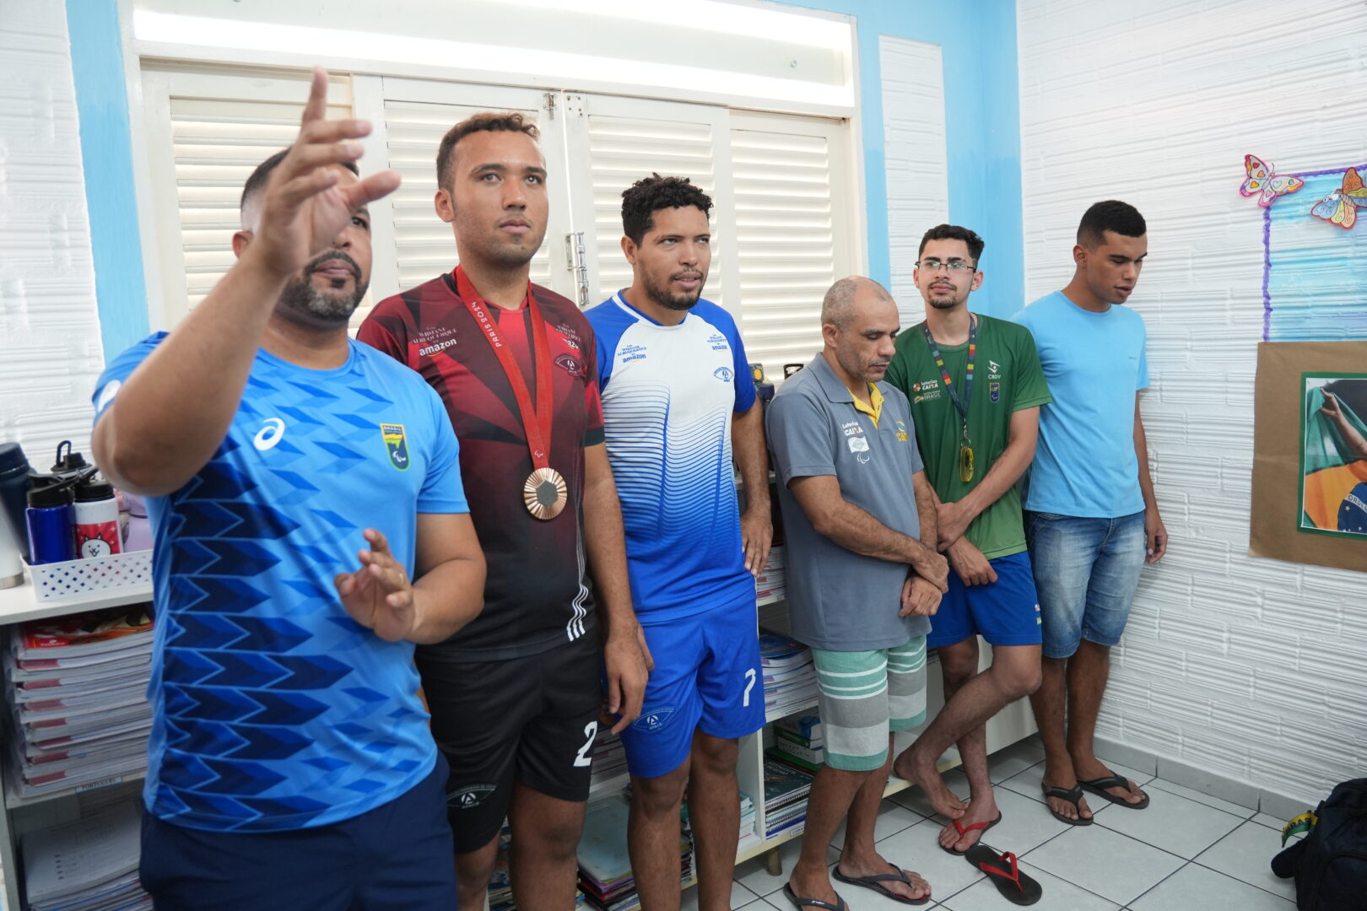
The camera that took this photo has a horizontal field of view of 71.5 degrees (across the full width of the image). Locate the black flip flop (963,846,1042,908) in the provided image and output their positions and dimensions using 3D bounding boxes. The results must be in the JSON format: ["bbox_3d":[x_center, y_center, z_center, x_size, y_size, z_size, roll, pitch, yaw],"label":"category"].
[{"bbox_3d":[0.830,1.089,2.484,0.100,0.055,0.260,-6,6,-25],"label":"black flip flop"}]

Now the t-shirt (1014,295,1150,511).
[{"bbox_3d":[1.144,-0.152,2.760,0.440,0.660,0.250,-5,5,-17],"label":"t-shirt"}]

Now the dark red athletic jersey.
[{"bbox_3d":[-0.312,0.012,1.632,0.490,0.630,0.260,-8,7,-40],"label":"dark red athletic jersey"}]

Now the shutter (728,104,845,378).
[{"bbox_3d":[0.309,-0.546,2.680,0.440,0.830,0.040,-9,9,-34],"label":"shutter"}]

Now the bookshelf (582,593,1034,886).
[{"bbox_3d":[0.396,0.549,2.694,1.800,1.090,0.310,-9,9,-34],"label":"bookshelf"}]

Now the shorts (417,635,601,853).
[{"bbox_3d":[-0.298,0.430,1.685,0.380,0.420,0.270,-8,7,-40],"label":"shorts"}]

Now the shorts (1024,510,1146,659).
[{"bbox_3d":[1.192,0.357,2.830,0.360,0.480,0.250,-5,5,-17],"label":"shorts"}]

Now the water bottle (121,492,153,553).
[{"bbox_3d":[-0.963,0.141,1.690,0.080,0.170,0.080,-9,9,-34],"label":"water bottle"}]

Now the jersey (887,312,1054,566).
[{"bbox_3d":[0.783,-0.065,2.640,0.470,0.680,0.260,-2,8,12],"label":"jersey"}]

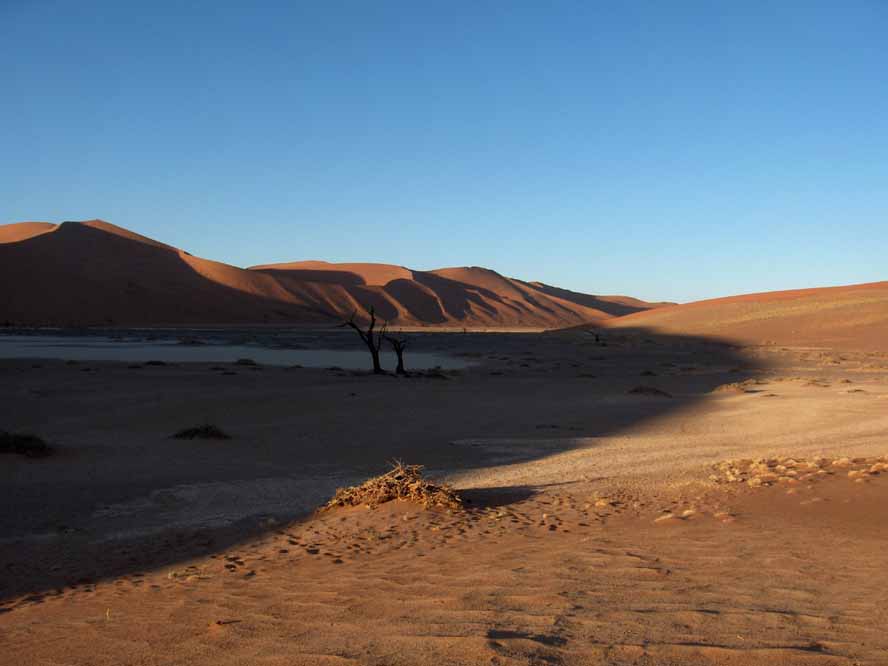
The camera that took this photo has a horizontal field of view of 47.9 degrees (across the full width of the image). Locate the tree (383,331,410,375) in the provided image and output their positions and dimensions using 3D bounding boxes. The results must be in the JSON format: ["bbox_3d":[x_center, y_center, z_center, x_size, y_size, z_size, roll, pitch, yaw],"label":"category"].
[{"bbox_3d":[-2.940,1.210,62.000,1.480,2.730,1.300,0,1,0],"label":"tree"}]

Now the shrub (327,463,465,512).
[{"bbox_3d":[-0.670,1.980,13.300,1.830,0.540,1.400,0,1,0],"label":"shrub"}]

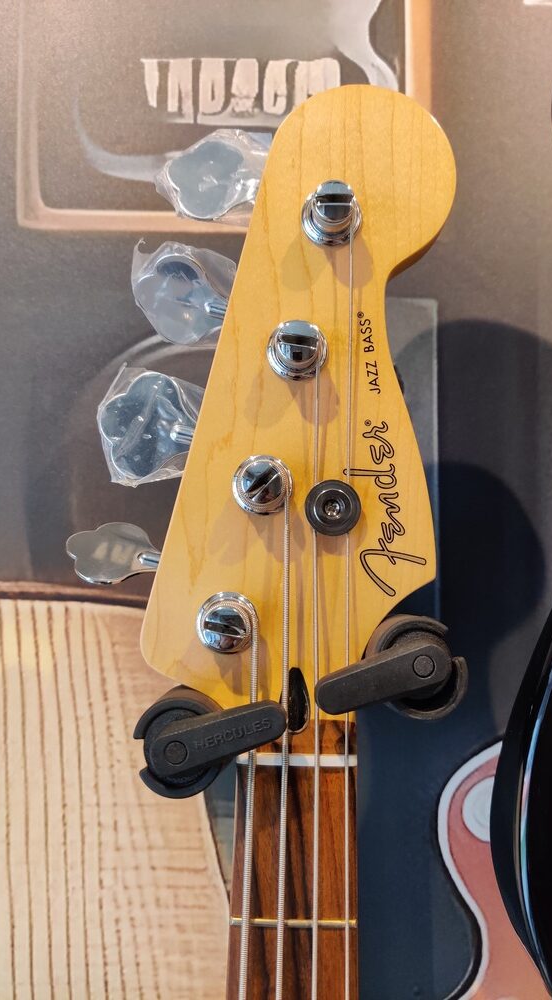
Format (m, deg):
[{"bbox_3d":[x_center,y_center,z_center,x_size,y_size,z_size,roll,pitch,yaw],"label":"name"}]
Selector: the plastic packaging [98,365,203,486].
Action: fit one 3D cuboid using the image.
[{"bbox_3d":[-0.043,-0.025,0.277,0.039,0.038,0.011,14,-2,1],"label":"plastic packaging"}]

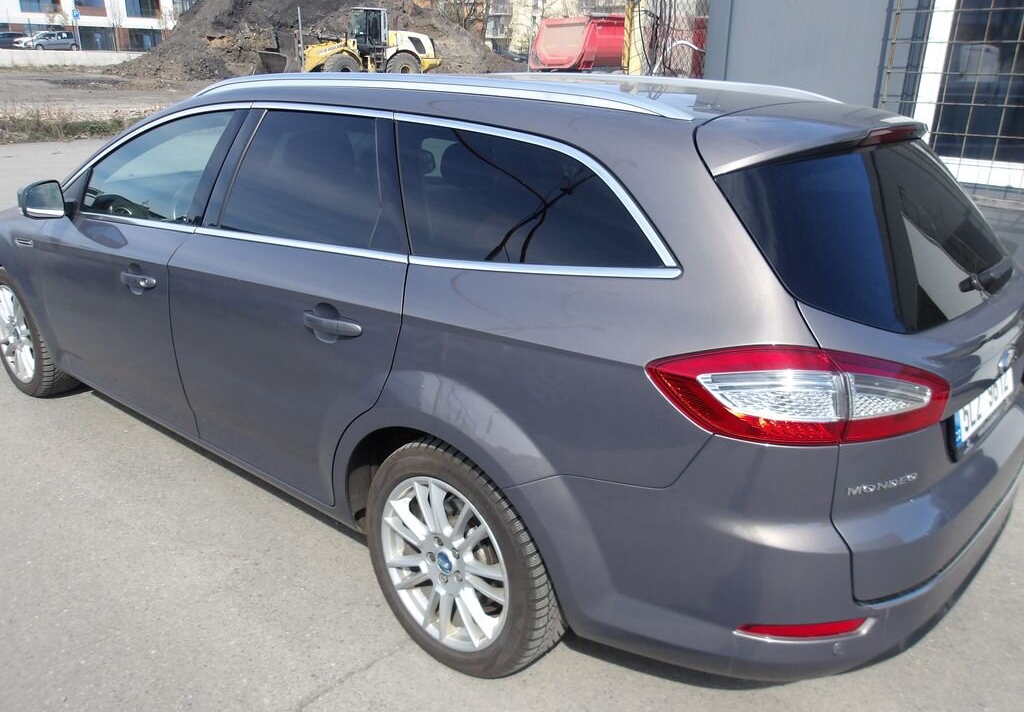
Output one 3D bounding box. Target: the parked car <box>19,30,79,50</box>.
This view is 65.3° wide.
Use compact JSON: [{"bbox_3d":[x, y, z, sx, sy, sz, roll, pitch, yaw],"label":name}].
[{"bbox_3d":[-39.190,-26.684,67.969,4.200,1.607,1.690,-14,24,-39],"label":"parked car"}]

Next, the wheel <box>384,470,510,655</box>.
[{"bbox_3d":[-0.132,0.519,2.120,0.467,0.467,0.170,16,22,37],"label":"wheel"}]

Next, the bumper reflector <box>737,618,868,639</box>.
[{"bbox_3d":[0.605,0.558,1.639,0.280,0.042,0.045,-2,19,-11],"label":"bumper reflector"}]

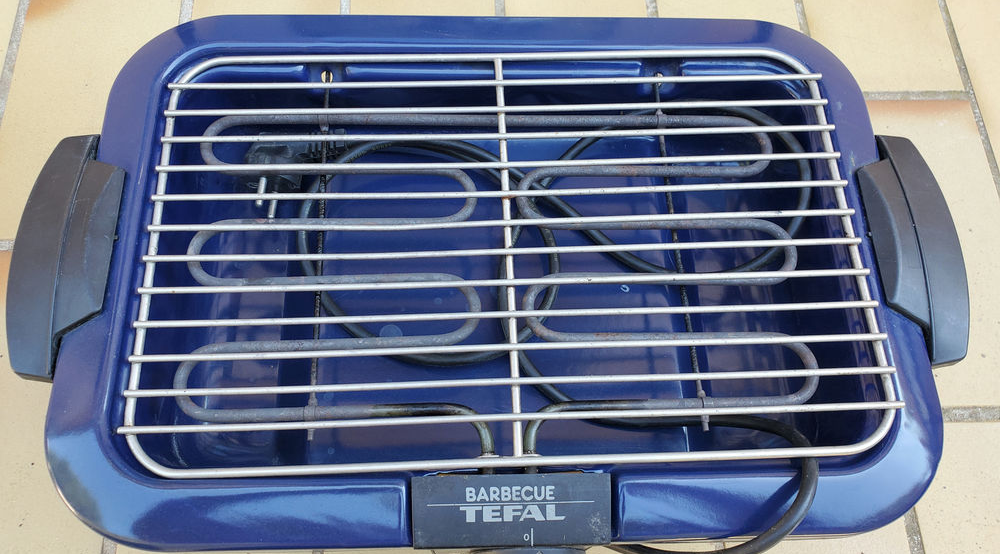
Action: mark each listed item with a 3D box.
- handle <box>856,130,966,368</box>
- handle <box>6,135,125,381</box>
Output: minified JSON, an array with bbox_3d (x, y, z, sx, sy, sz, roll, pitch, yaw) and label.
[{"bbox_3d":[0.252,-0.021,0.461,0.050,0.031,0.151,0,69,-3],"label":"handle"},{"bbox_3d":[-0.251,-0.017,0.434,0.050,0.031,0.151,0,69,-3],"label":"handle"}]

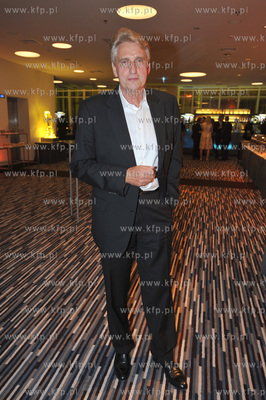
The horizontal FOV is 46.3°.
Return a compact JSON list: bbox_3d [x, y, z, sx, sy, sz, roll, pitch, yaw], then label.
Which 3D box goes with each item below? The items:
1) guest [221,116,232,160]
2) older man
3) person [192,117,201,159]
[{"bbox_3d":[3.906,-2.540,12.901,0.520,1.770,0.360,-2,14,-10],"label":"guest"},{"bbox_3d":[-0.021,0.100,1.629,0.600,1.820,0.450,-3,14,-15],"label":"older man"},{"bbox_3d":[2.690,-2.557,13.004,0.380,1.720,0.500,-5,15,-24],"label":"person"}]

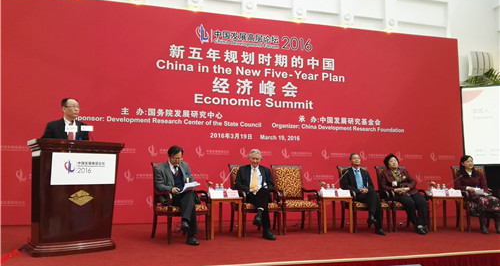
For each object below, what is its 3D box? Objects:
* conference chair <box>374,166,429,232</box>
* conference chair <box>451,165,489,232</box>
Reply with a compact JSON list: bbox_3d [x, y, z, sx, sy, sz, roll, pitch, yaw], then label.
[{"bbox_3d":[2.518,1.079,6.183,0.625,1.033,0.660,1,-6,-8],"label":"conference chair"},{"bbox_3d":[3.809,1.091,6.185,0.625,1.033,0.660,0,-6,6],"label":"conference chair"}]

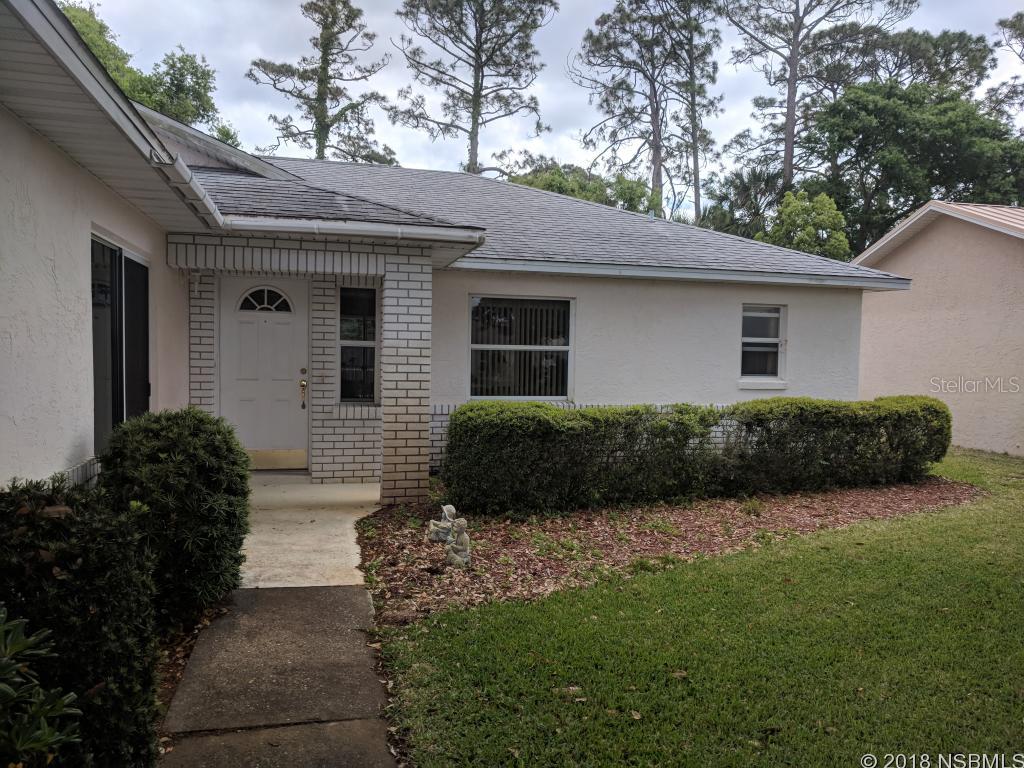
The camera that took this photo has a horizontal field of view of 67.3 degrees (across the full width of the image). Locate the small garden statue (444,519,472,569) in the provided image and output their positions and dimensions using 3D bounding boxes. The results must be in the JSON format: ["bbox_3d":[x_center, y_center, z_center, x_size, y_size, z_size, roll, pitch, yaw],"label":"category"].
[{"bbox_3d":[-0.393,1.128,5.499,0.190,0.340,0.170,0,3,-15],"label":"small garden statue"}]

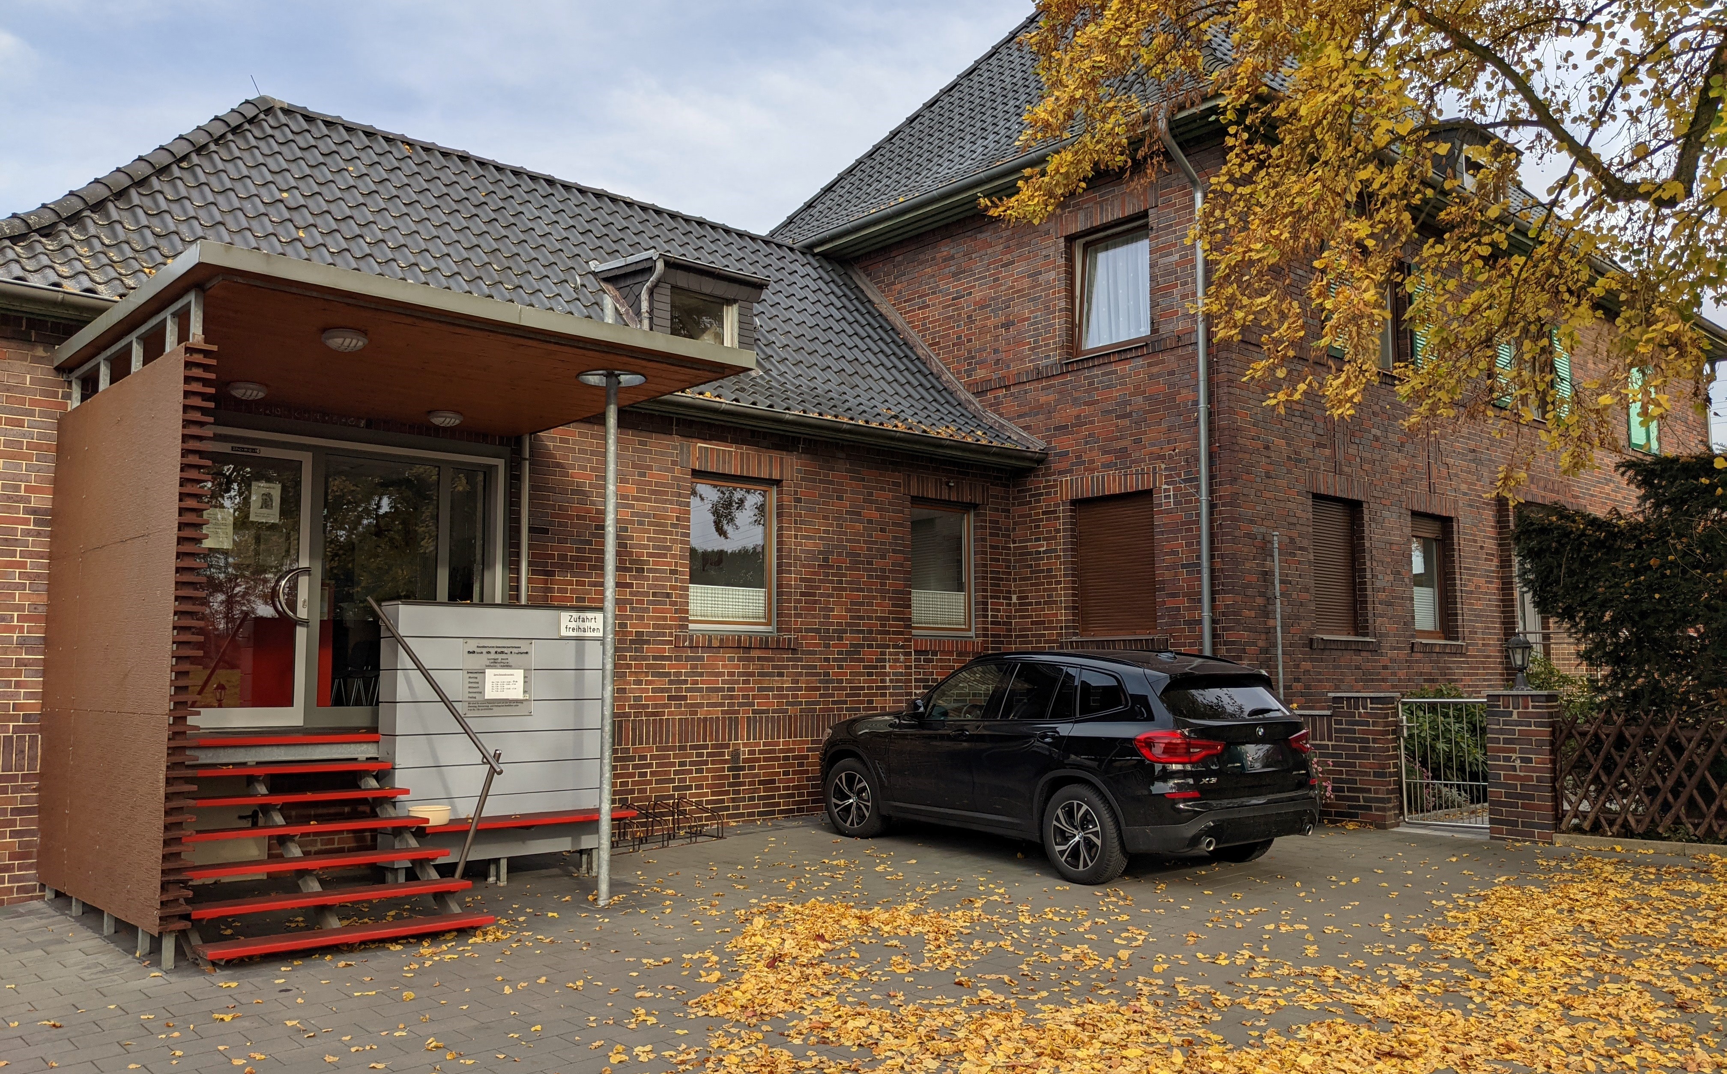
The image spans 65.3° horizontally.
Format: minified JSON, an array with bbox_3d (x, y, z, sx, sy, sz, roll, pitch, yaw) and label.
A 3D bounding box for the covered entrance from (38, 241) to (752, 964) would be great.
[{"bbox_3d":[-3.217,0.592,9.390,3.800,3.840,3.720,5,-8,-42],"label":"covered entrance"}]

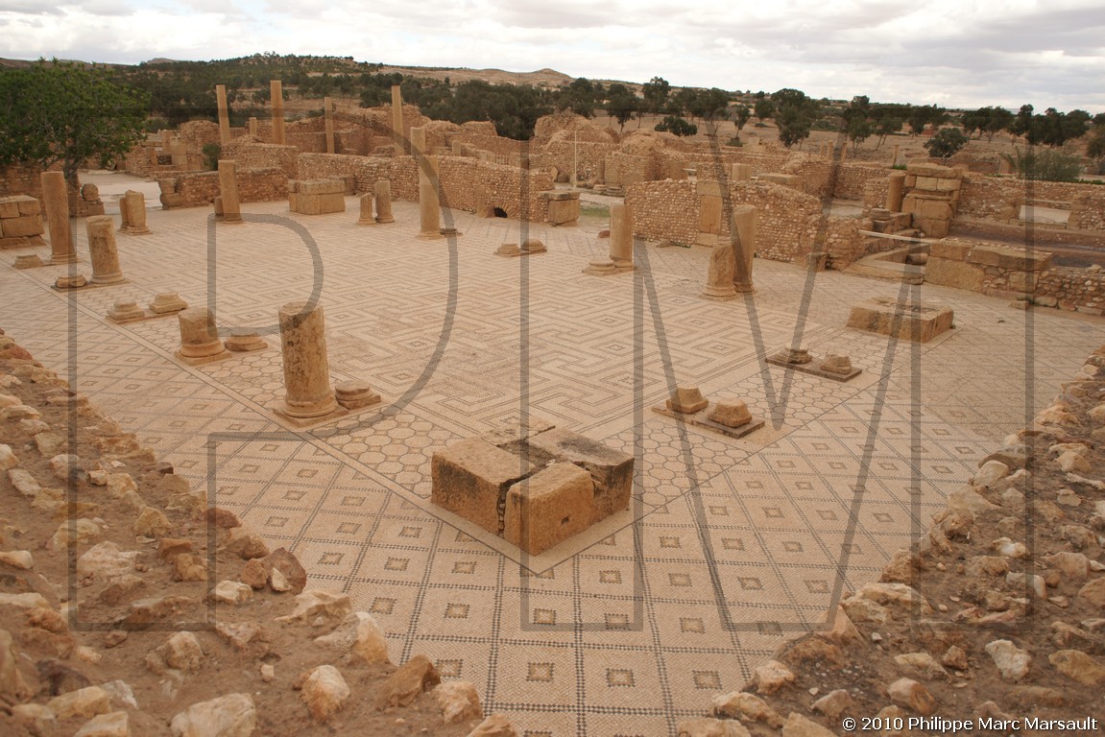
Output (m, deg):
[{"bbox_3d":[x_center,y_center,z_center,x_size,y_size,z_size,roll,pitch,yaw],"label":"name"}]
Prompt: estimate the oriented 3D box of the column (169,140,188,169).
[{"bbox_3d":[-19.513,-11.287,38.500,0.700,1.500,0.750,18,23,40],"label":"column"}]

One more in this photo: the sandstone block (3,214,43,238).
[{"bbox_3d":[-14.040,-3.771,19.411,0.600,0.487,0.900,18,23,40],"label":"sandstone block"}]

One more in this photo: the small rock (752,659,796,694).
[{"bbox_3d":[0.672,0.940,2.245,0.130,0.079,0.098,7,20,19],"label":"small rock"}]

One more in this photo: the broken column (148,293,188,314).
[{"bbox_3d":[-6.996,-1.221,13.397,0.530,0.267,0.550,18,23,40],"label":"broken column"}]

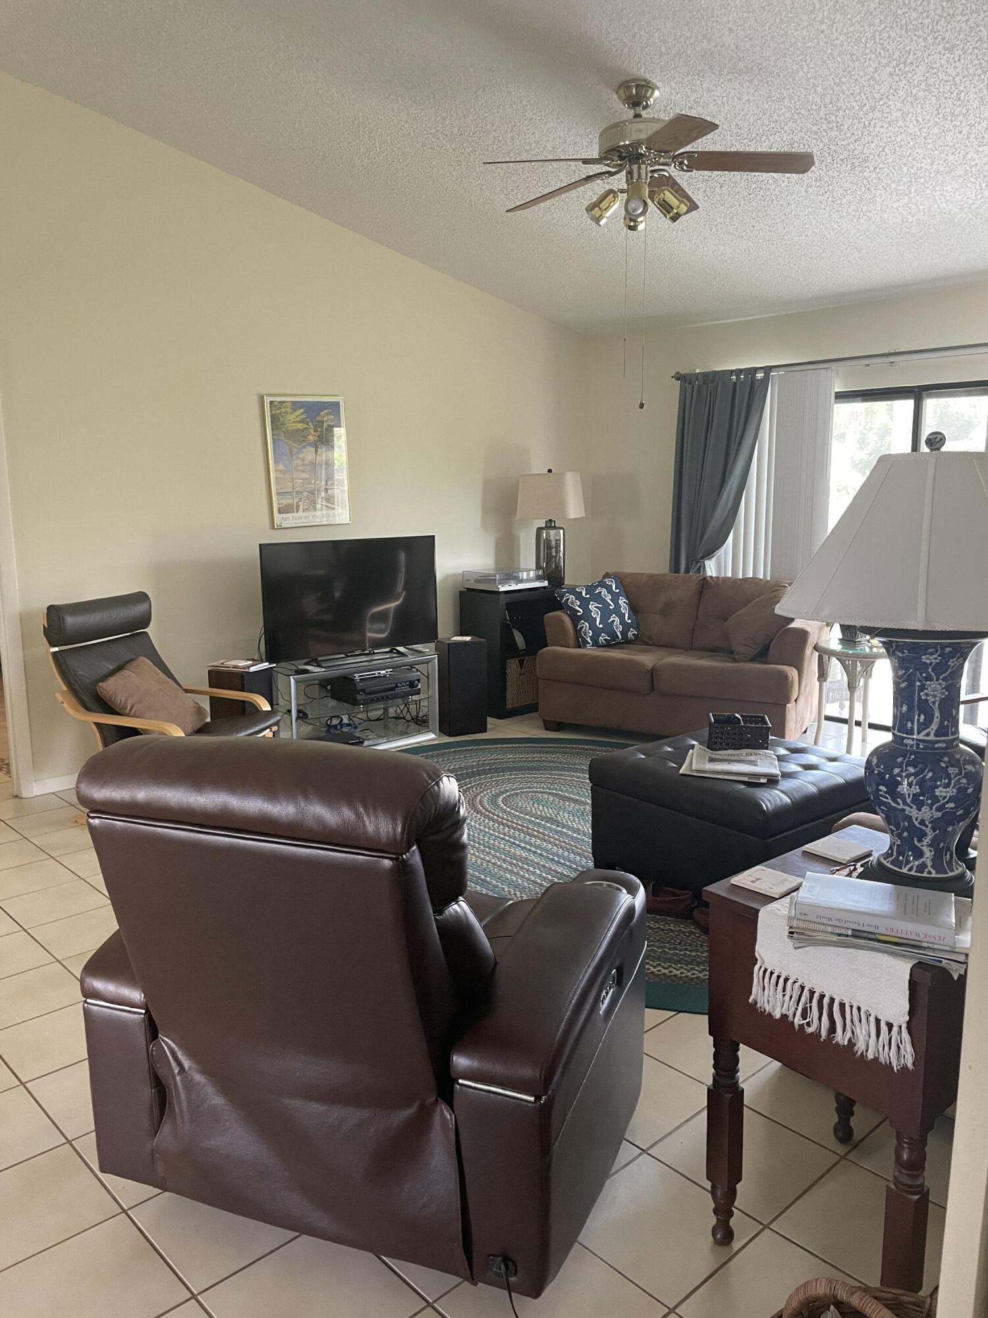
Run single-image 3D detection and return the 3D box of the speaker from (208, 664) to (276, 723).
[{"bbox_3d":[-1.286,0.315,5.083,0.215,0.565,0.240,3,10,21],"label":"speaker"}]

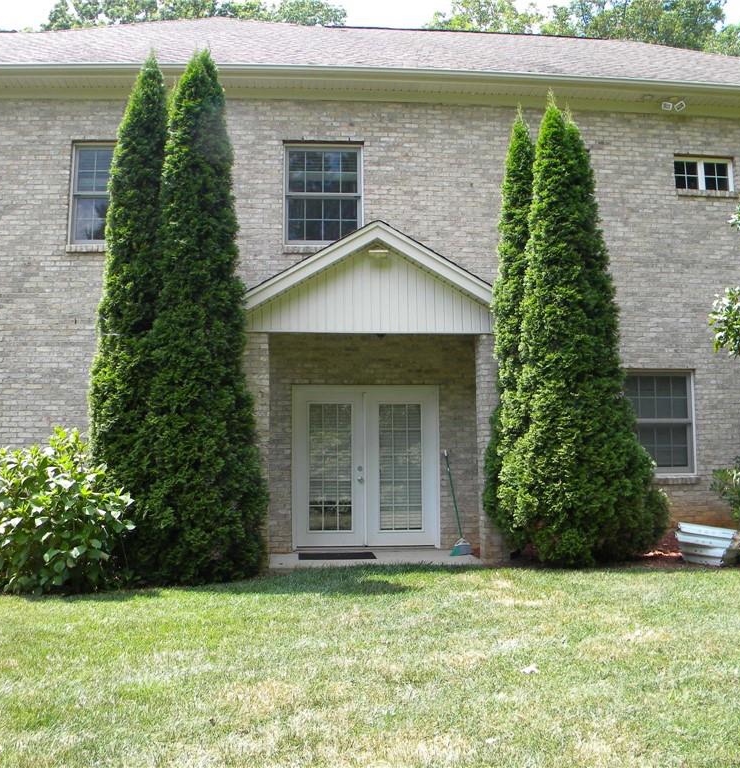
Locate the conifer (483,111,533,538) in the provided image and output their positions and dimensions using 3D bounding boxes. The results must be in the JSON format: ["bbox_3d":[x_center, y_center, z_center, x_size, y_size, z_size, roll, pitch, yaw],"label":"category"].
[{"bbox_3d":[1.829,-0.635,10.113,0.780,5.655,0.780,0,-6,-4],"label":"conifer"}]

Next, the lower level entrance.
[{"bbox_3d":[-0.050,1.104,10.950,1.954,2.170,0.160,0,-6,-4],"label":"lower level entrance"}]

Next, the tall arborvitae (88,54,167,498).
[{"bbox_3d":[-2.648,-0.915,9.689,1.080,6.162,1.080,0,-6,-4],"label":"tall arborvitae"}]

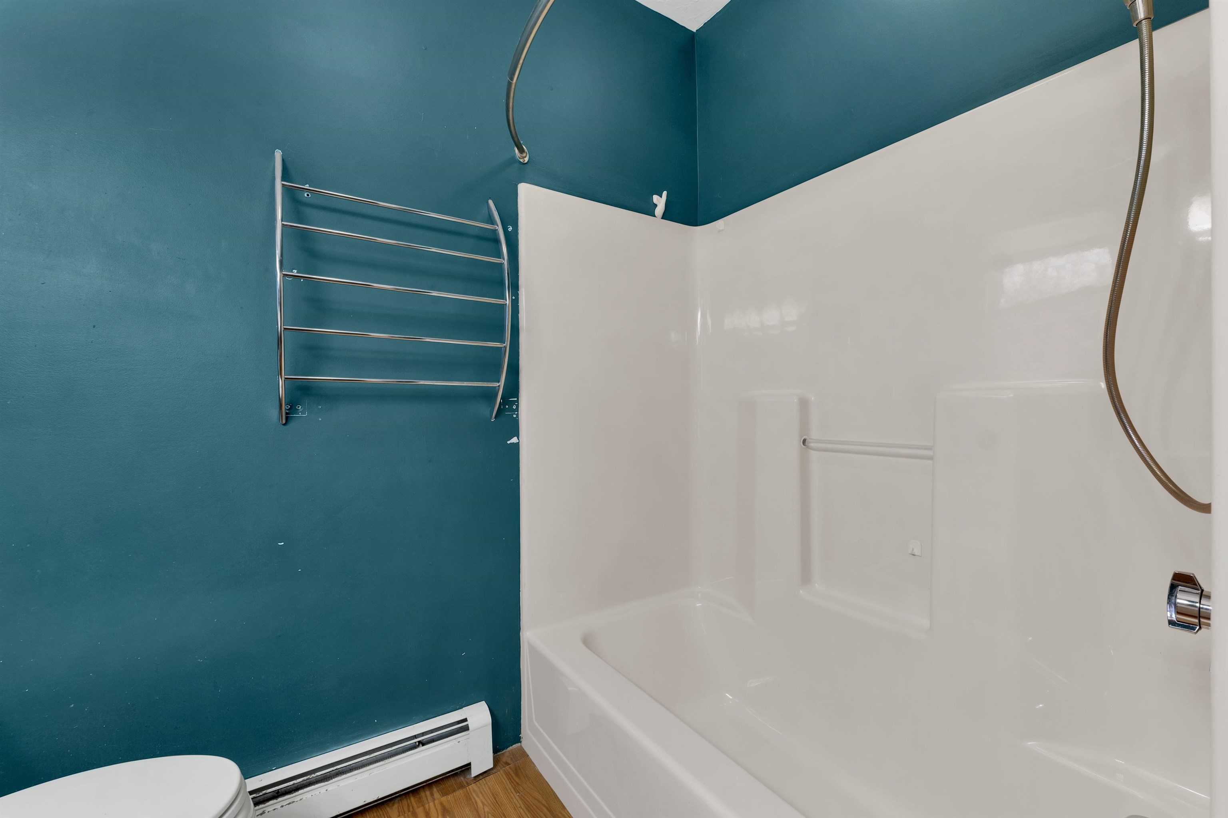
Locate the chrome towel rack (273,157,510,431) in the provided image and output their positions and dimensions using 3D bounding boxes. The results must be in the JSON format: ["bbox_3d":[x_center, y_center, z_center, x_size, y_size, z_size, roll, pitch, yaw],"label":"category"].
[{"bbox_3d":[-0.577,-0.312,1.302,0.558,0.700,0.155,0,0,-32],"label":"chrome towel rack"}]

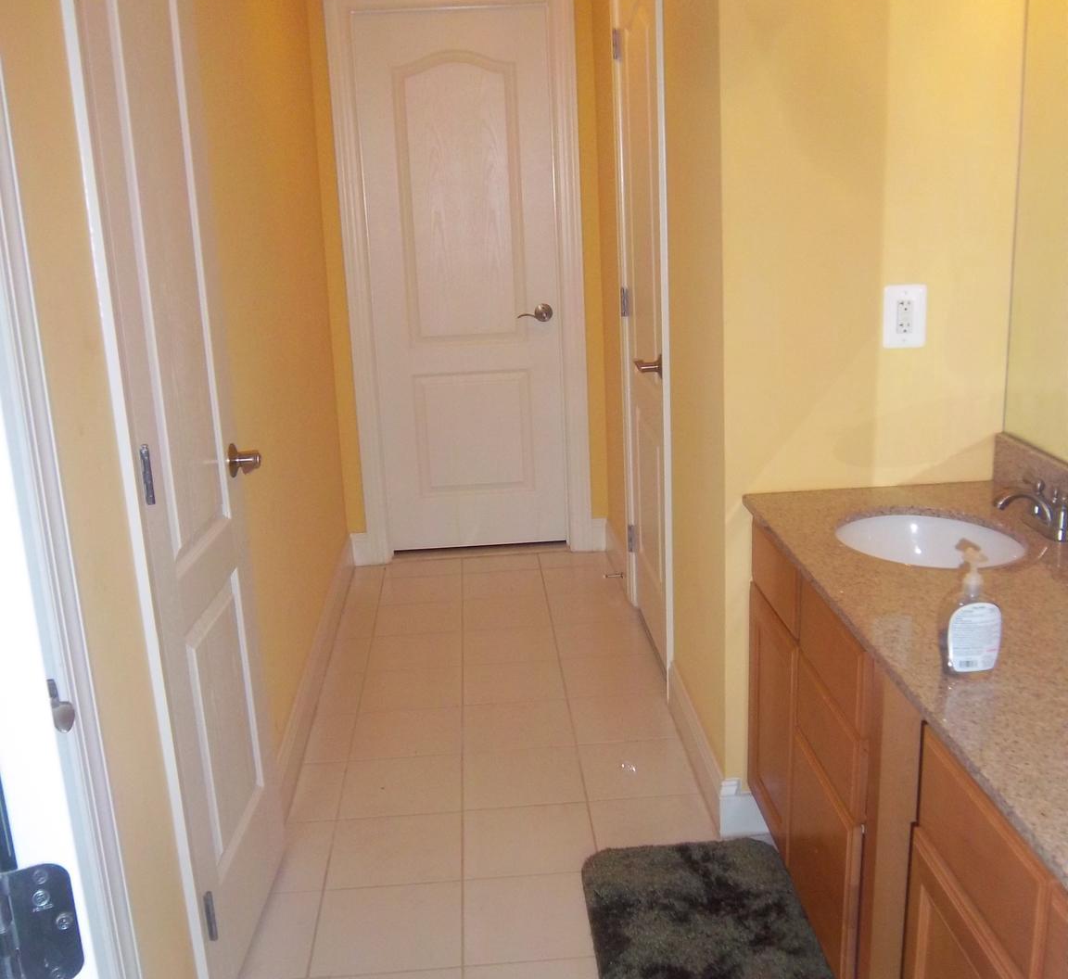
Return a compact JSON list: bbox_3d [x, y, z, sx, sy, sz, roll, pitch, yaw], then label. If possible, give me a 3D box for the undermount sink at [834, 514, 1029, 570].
[{"bbox_3d":[0.738,0.179,2.163,0.340,0.160,0.395,-3,16,-3],"label":"undermount sink"}]

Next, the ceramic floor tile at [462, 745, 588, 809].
[{"bbox_3d":[-0.028,0.741,2.950,0.302,0.010,0.290,-3,16,-3],"label":"ceramic floor tile"}]

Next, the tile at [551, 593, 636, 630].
[{"bbox_3d":[0.204,0.421,4.074,0.298,0.010,0.281,-3,16,-3],"label":"tile"}]

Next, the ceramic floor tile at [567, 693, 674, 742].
[{"bbox_3d":[0.248,0.647,3.237,0.281,0.010,0.290,-3,16,-3],"label":"ceramic floor tile"}]

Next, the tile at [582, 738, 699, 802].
[{"bbox_3d":[0.262,0.723,2.964,0.275,0.010,0.290,-3,16,-3],"label":"tile"}]

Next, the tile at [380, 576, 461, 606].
[{"bbox_3d":[-0.416,0.379,4.303,0.302,0.010,0.290,-3,16,-3],"label":"tile"}]

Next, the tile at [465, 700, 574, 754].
[{"bbox_3d":[-0.045,0.670,3.244,0.303,0.010,0.284,-3,16,-3],"label":"tile"}]

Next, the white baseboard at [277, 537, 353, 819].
[{"bbox_3d":[-0.675,0.487,3.707,0.020,0.140,1.870,-3,16,-3],"label":"white baseboard"}]

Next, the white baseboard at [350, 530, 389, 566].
[{"bbox_3d":[-0.653,0.235,4.622,0.153,0.141,0.020,-3,16,-3],"label":"white baseboard"}]

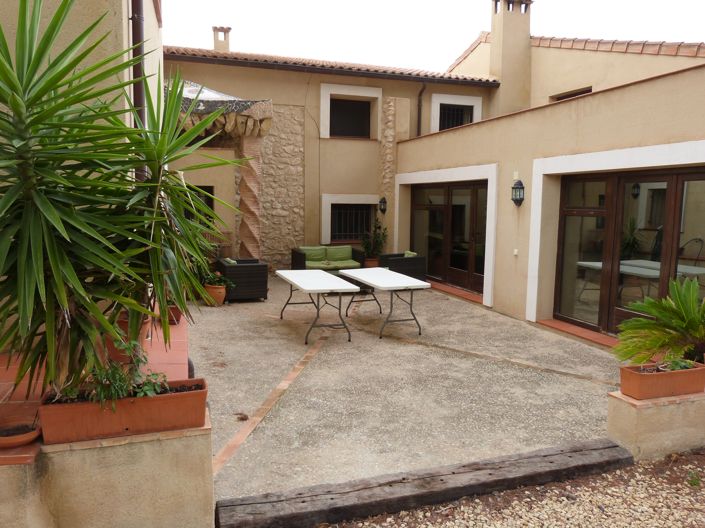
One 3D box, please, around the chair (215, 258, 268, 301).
[{"bbox_3d":[-2.085,0.306,9.772,0.800,0.680,0.840,-2,7,-18],"label":"chair"}]

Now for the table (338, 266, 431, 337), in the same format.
[{"bbox_3d":[0.432,0.553,7.653,0.760,0.740,1.830,-2,7,-19],"label":"table"}]

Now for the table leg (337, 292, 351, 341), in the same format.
[{"bbox_3d":[-0.095,0.681,6.735,0.170,0.700,0.035,-2,7,-20],"label":"table leg"}]

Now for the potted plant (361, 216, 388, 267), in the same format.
[{"bbox_3d":[0.522,-0.399,12.307,0.530,1.490,0.520,-2,7,-18],"label":"potted plant"}]

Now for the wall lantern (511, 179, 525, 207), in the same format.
[{"bbox_3d":[2.676,-1.139,8.223,0.140,0.420,0.180,-2,7,-20],"label":"wall lantern"}]

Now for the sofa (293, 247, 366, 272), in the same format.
[{"bbox_3d":[-0.553,0.018,12.015,1.600,0.790,0.750,-1,7,-16],"label":"sofa"}]

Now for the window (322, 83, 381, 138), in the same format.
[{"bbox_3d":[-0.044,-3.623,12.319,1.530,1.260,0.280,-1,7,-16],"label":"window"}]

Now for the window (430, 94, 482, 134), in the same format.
[{"bbox_3d":[2.693,-3.746,13.212,1.460,1.190,0.180,-2,7,-18],"label":"window"}]

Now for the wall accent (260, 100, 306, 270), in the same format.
[{"bbox_3d":[-1.674,-1.687,12.002,1.080,3.970,0.200,-1,7,-16],"label":"wall accent"}]

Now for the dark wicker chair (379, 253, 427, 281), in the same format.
[{"bbox_3d":[1.071,0.137,11.345,0.790,0.670,0.820,-2,7,-18],"label":"dark wicker chair"}]

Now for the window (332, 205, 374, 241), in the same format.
[{"bbox_3d":[-0.025,-1.017,12.774,1.080,0.960,0.200,-1,7,-16],"label":"window"}]

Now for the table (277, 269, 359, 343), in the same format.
[{"bbox_3d":[-0.561,0.586,7.385,0.750,0.740,1.820,-2,7,-20],"label":"table"}]

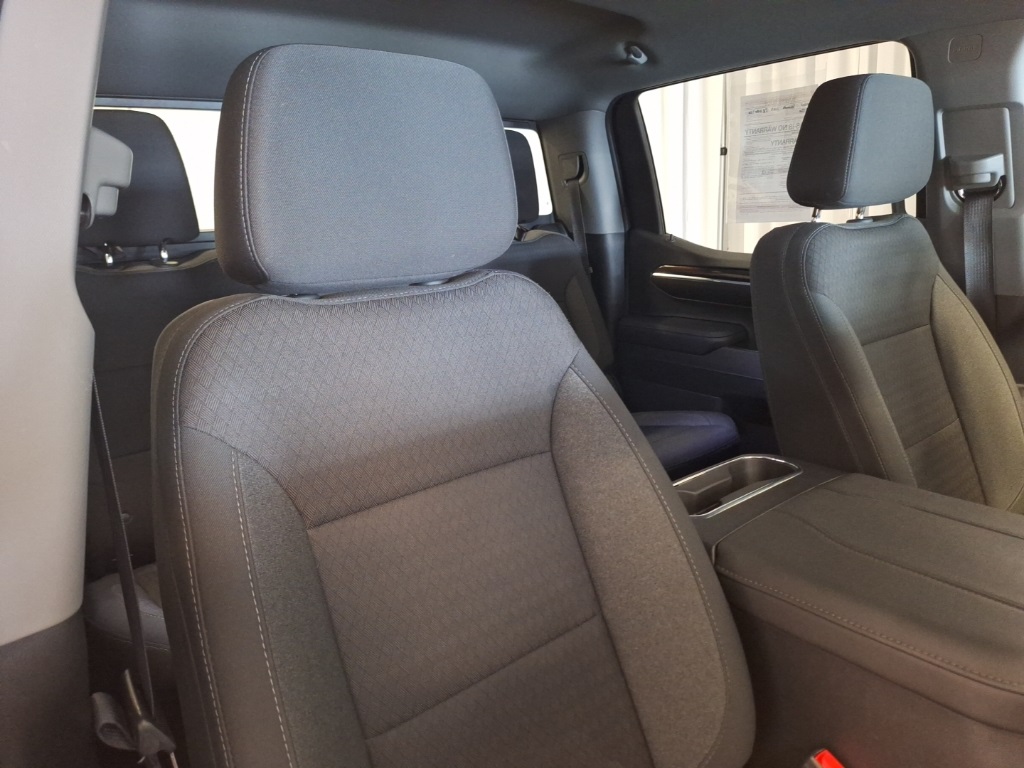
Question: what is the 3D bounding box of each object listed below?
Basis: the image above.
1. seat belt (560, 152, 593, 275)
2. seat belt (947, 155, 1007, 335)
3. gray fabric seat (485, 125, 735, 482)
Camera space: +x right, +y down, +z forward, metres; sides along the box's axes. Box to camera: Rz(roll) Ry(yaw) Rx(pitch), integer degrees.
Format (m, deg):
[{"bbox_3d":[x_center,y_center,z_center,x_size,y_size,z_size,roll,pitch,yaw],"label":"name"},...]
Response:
[{"bbox_3d":[0.188,-0.483,1.946,0.050,0.340,0.065,-17,16,-36],"label":"seat belt"},{"bbox_3d":[0.831,-0.249,1.218,0.060,0.310,0.080,-20,16,-36],"label":"seat belt"},{"bbox_3d":[0.105,-0.182,1.661,0.630,0.920,0.700,-13,17,-37],"label":"gray fabric seat"}]

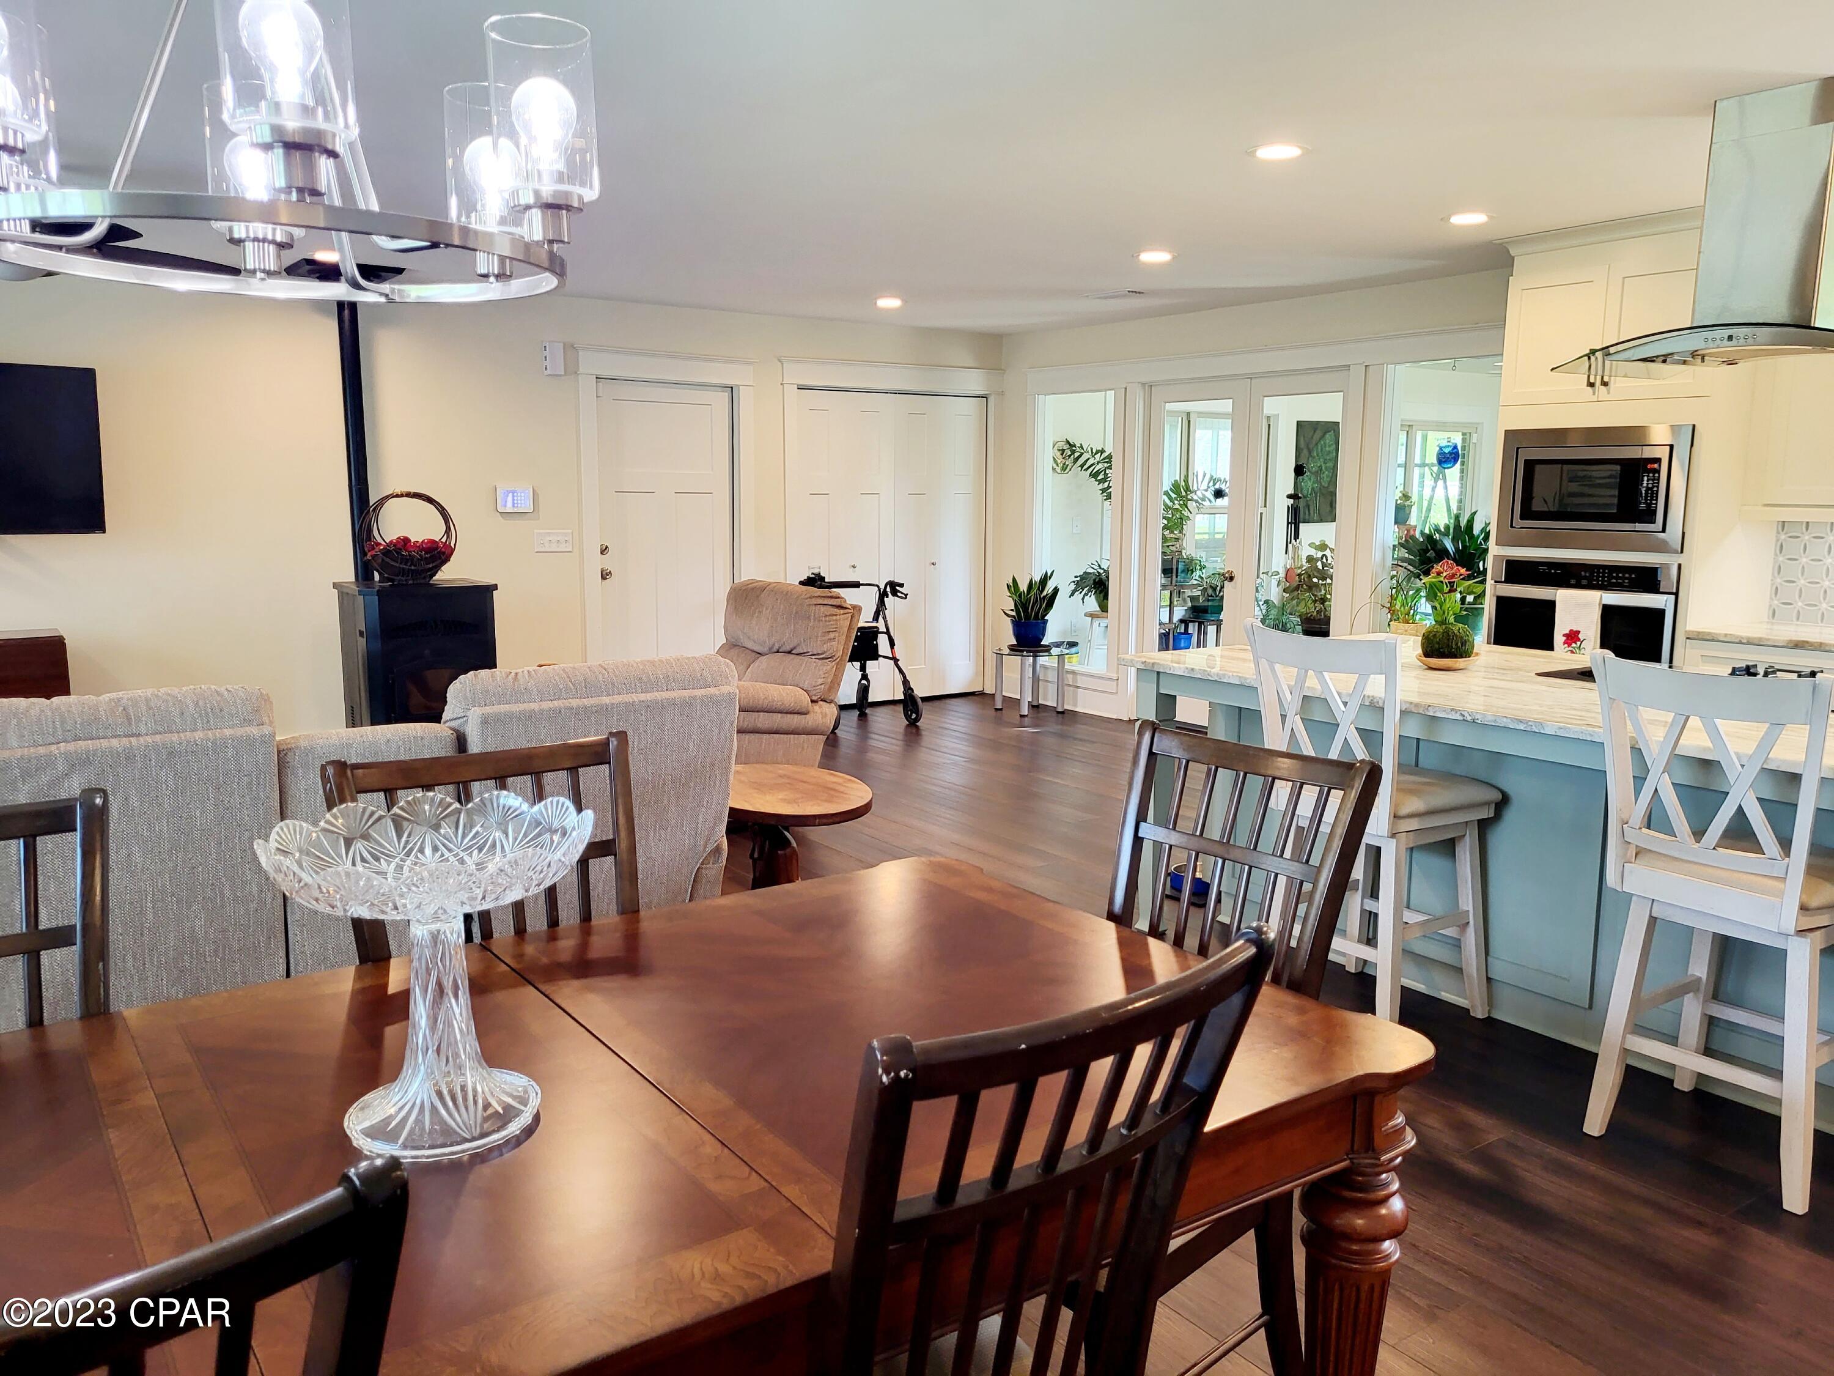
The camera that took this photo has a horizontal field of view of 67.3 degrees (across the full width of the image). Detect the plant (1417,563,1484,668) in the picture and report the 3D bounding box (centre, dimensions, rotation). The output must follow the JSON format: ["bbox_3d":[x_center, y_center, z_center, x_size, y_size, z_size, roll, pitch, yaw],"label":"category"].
[{"bbox_3d":[1.621,-0.231,4.166,0.201,0.336,0.201,-5,10,-34],"label":"plant"}]

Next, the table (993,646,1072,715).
[{"bbox_3d":[0.738,-0.049,8.973,0.500,0.410,0.500,0,9,0],"label":"table"}]

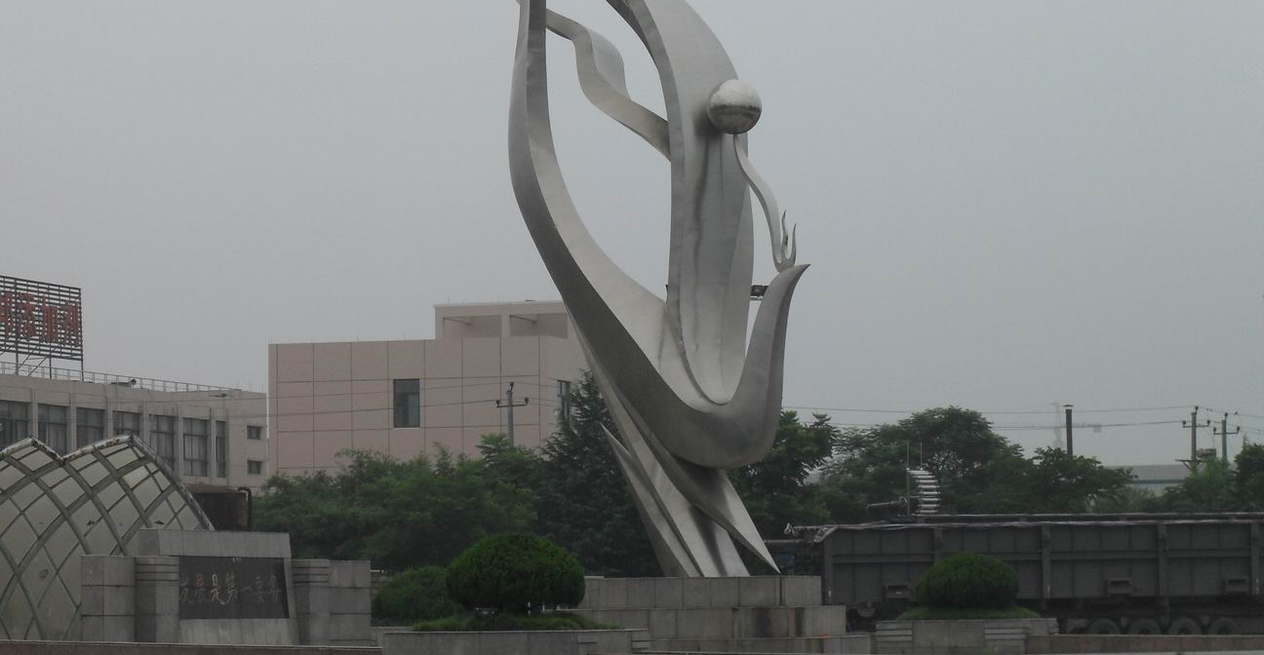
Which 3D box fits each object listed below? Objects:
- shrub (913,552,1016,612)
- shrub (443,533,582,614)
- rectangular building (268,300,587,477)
[{"bbox_3d":[8.002,6.066,99.500,2.478,1.393,2.478,-2,-4,17],"label":"shrub"},{"bbox_3d":[-2.099,4.439,75.000,2.509,1.459,2.509,-1,-4,0],"label":"shrub"},{"bbox_3d":[-7.661,6.992,190.569,13.110,15.016,15.000,-2,-4,17],"label":"rectangular building"}]

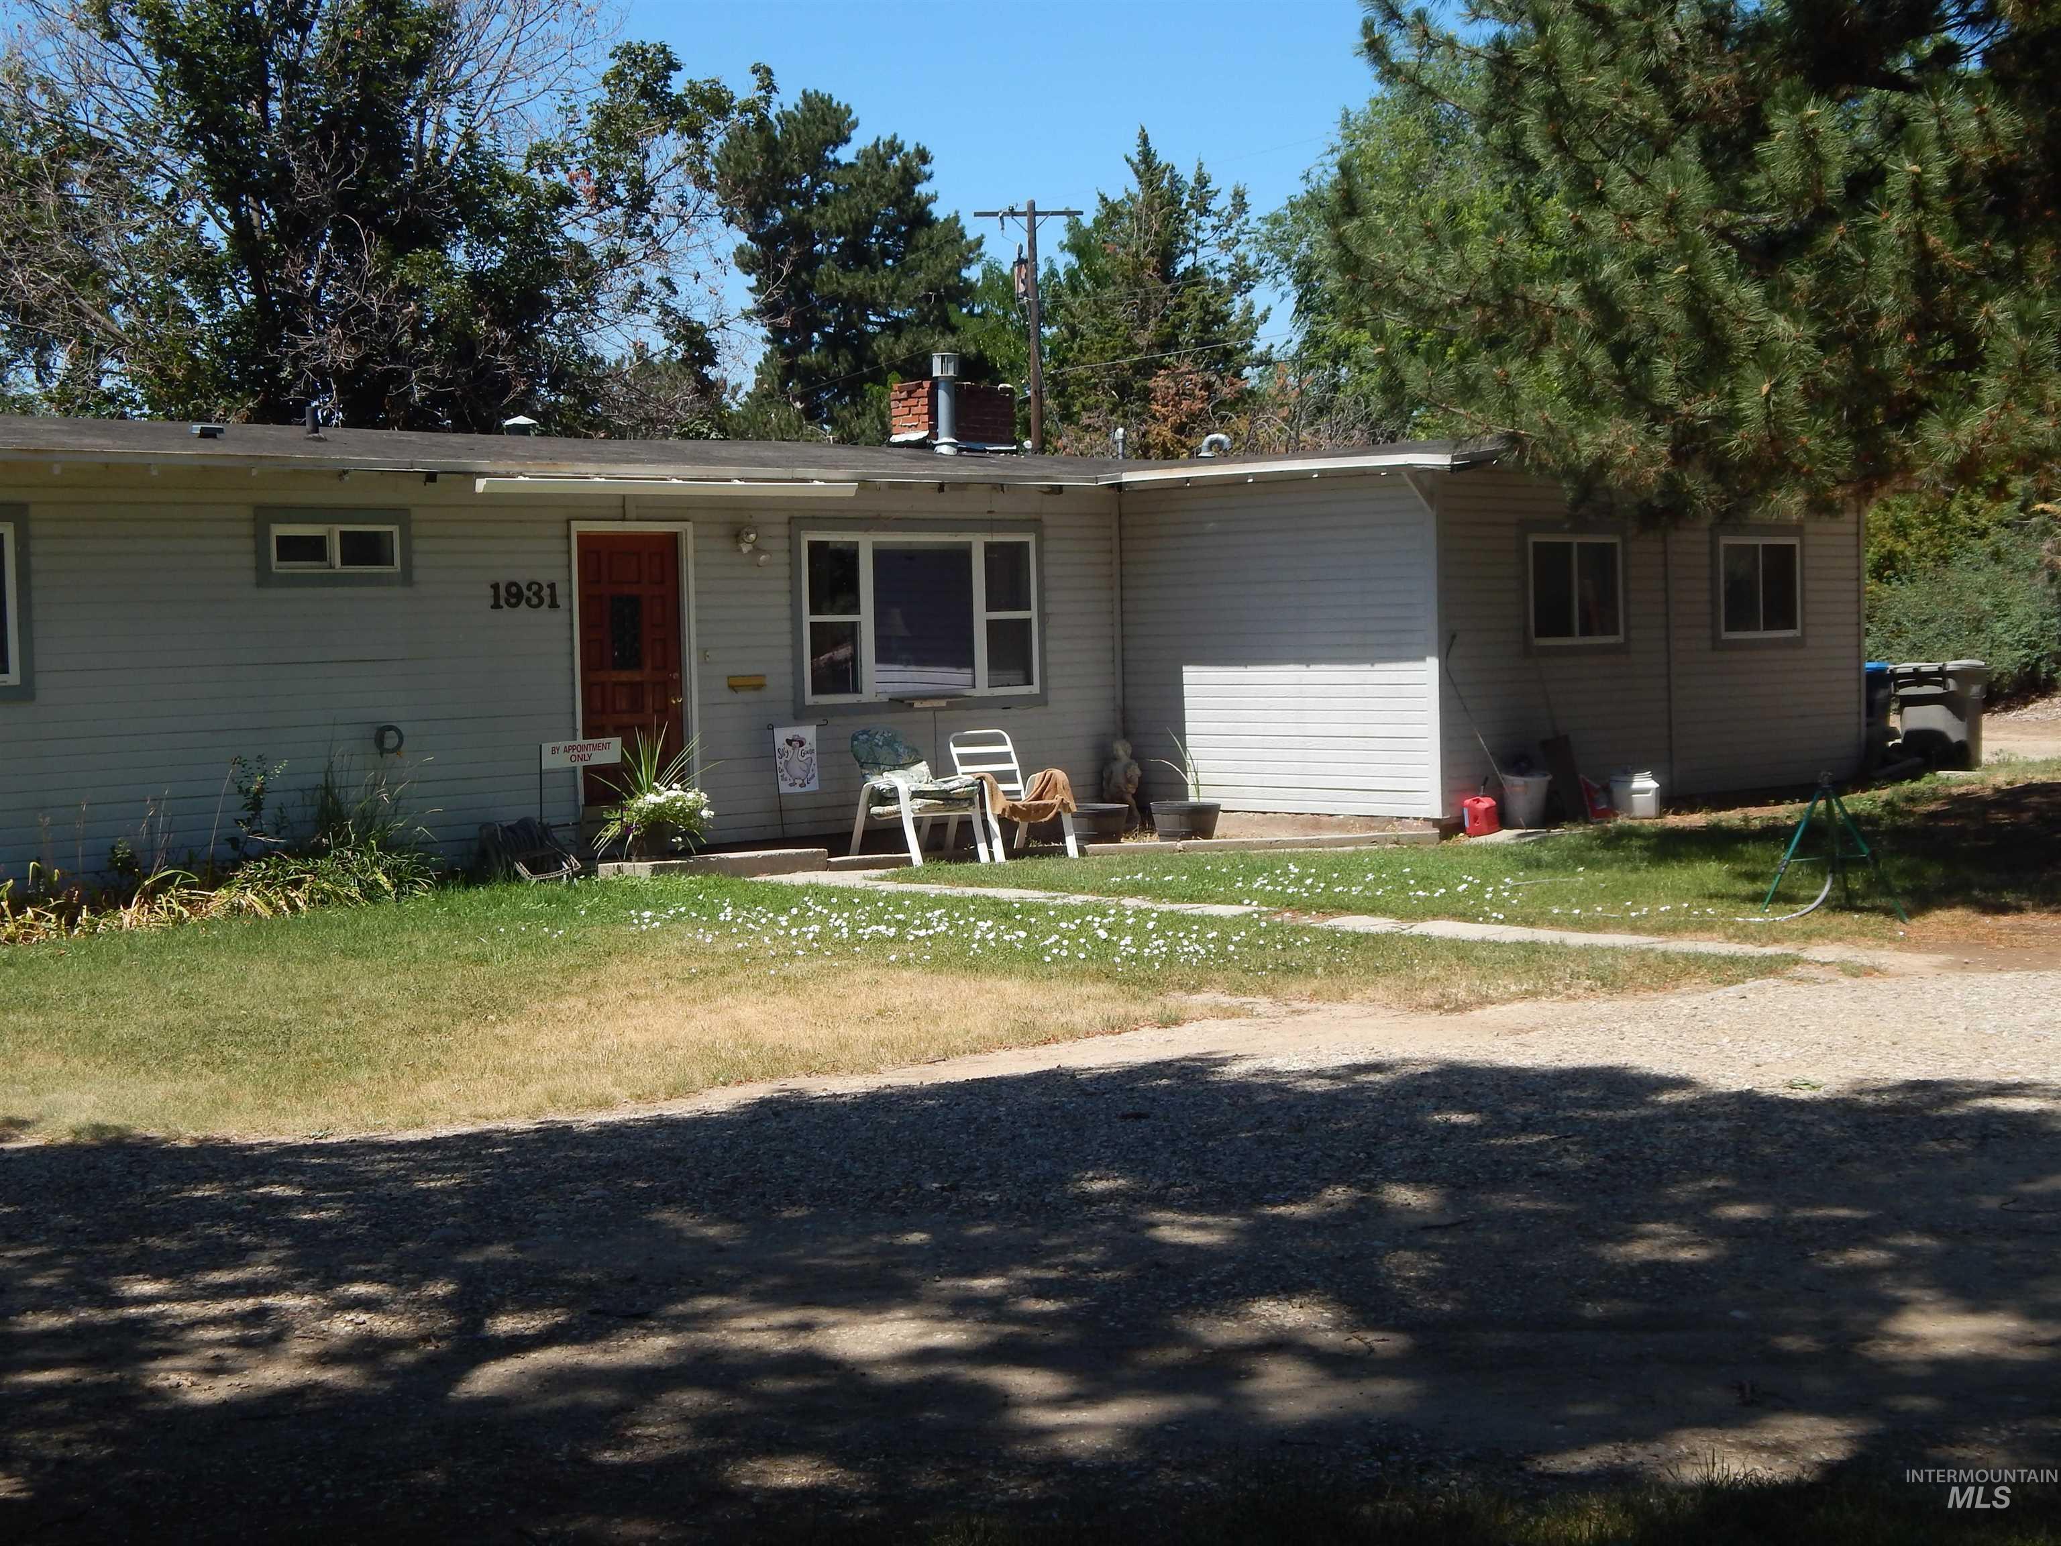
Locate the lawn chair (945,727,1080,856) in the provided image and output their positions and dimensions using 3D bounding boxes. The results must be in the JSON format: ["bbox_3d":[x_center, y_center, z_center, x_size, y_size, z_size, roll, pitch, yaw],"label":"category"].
[{"bbox_3d":[-0.167,0.154,21.627,0.650,0.920,0.760,-4,4,-36],"label":"lawn chair"}]

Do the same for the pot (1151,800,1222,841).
[{"bbox_3d":[1.190,0.363,22.393,0.540,0.280,0.540,-1,3,0],"label":"pot"}]

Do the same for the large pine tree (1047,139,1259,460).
[{"bbox_3d":[2.799,-8.154,66.325,5.200,12.820,5.200,-1,3,0],"label":"large pine tree"}]

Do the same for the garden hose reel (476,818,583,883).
[{"bbox_3d":[-3.667,0.535,21.287,0.457,0.426,0.690,-4,4,-42],"label":"garden hose reel"}]

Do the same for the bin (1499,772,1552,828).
[{"bbox_3d":[3.976,0.219,23.350,0.390,0.420,0.390,-1,3,0],"label":"bin"}]

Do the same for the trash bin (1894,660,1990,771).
[{"bbox_3d":[9.074,-0.578,29.100,0.840,1.100,0.680,-4,4,-43],"label":"trash bin"}]

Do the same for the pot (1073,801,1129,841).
[{"bbox_3d":[0.501,0.387,23.000,0.570,0.320,0.570,-1,3,0],"label":"pot"}]

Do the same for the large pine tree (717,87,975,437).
[{"bbox_3d":[-3.833,-7.672,60.324,5.600,12.790,5.600,-1,3,0],"label":"large pine tree"}]

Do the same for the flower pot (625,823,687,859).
[{"bbox_3d":[-2.727,0.465,20.992,0.380,0.310,0.380,-1,3,0],"label":"flower pot"}]

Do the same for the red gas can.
[{"bbox_3d":[3.550,0.341,22.850,0.260,0.320,0.220,-4,4,-43],"label":"red gas can"}]

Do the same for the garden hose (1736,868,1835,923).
[{"bbox_3d":[4.176,0.682,16.150,0.600,0.290,0.150,-2,3,-21],"label":"garden hose"}]

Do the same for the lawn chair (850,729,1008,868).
[{"bbox_3d":[-0.826,0.164,21.377,0.660,0.920,0.760,-4,4,-39],"label":"lawn chair"}]

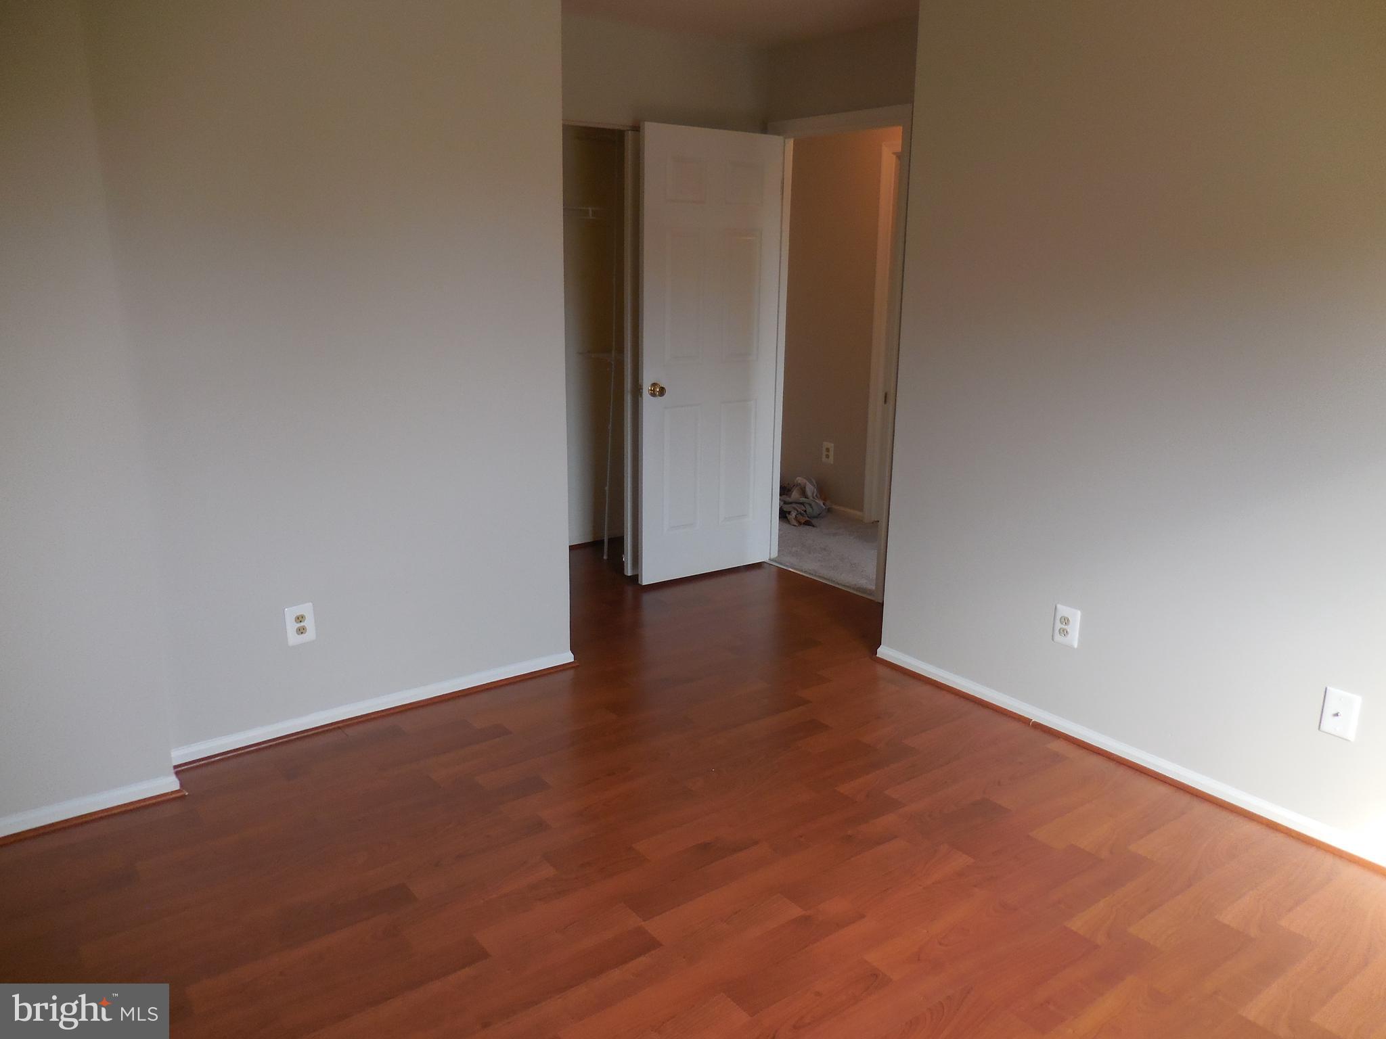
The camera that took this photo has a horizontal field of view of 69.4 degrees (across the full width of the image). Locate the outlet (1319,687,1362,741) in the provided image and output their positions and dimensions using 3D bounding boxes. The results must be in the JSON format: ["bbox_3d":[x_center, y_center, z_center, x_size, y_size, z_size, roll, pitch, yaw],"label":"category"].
[{"bbox_3d":[1.653,0.497,2.557,0.012,0.122,0.079,-10,18,-36],"label":"outlet"}]

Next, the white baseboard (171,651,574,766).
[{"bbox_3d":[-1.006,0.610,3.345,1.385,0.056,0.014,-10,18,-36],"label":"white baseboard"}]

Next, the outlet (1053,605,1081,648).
[{"bbox_3d":[1.181,0.339,3.165,0.010,0.122,0.079,-10,18,-36],"label":"outlet"}]

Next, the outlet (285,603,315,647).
[{"bbox_3d":[-1.211,0.325,3.090,0.079,0.122,0.010,-10,18,-36],"label":"outlet"}]

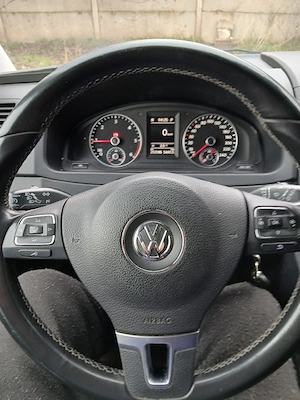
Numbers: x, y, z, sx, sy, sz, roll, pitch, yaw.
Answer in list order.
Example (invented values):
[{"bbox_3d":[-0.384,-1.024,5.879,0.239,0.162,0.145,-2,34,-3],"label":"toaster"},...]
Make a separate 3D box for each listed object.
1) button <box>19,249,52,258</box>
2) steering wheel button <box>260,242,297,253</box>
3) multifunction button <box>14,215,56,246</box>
[{"bbox_3d":[-0.124,0.058,0.325,0.034,0.009,0.007,-2,10,3],"label":"button"},{"bbox_3d":[0.134,0.049,0.311,0.036,0.009,0.007,-2,10,3],"label":"steering wheel button"},{"bbox_3d":[-0.124,0.033,0.324,0.042,0.033,0.010,-2,2,3],"label":"multifunction button"}]

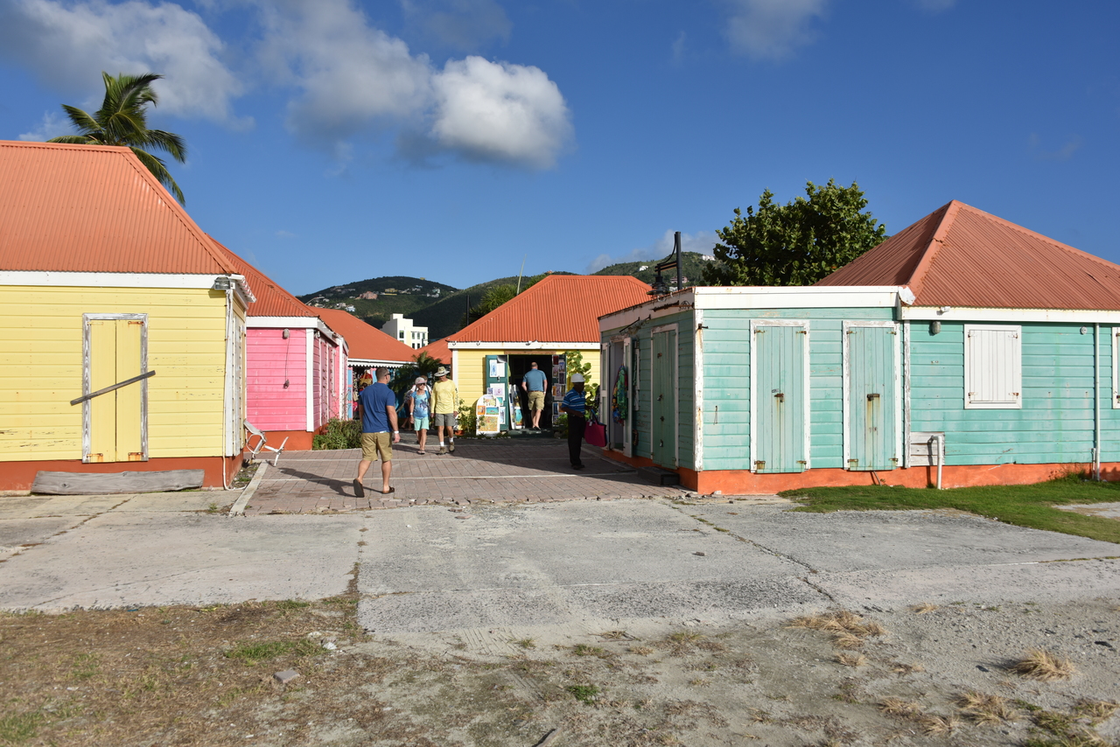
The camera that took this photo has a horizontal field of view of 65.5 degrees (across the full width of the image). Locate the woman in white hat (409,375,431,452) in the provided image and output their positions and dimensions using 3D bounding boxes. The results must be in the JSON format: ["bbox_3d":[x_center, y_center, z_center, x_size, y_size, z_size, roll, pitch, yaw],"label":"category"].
[{"bbox_3d":[-2.870,0.868,18.000,0.450,1.590,0.340,0,-1,-12],"label":"woman in white hat"}]

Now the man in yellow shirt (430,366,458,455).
[{"bbox_3d":[-2.360,0.768,17.900,0.580,1.810,0.400,0,-1,0],"label":"man in yellow shirt"}]

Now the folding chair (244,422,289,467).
[{"bbox_3d":[-5.330,1.270,15.800,0.700,0.830,0.600,0,-1,-10],"label":"folding chair"}]

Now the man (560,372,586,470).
[{"bbox_3d":[0.243,0.854,15.700,0.360,1.720,0.480,-1,-1,35],"label":"man"}]

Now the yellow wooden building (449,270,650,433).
[{"bbox_3d":[0.880,-0.625,27.200,9.000,4.800,6.600,0,-1,-9],"label":"yellow wooden building"}]

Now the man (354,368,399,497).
[{"bbox_3d":[-2.567,0.815,12.200,0.550,1.780,0.500,-1,-1,27],"label":"man"}]

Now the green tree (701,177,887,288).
[{"bbox_3d":[6.720,-1.900,25.000,5.600,7.200,5.400,0,-1,0],"label":"green tree"}]

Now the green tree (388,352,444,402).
[{"bbox_3d":[-4.130,0.510,25.000,1.700,2.200,1.700,0,-1,0],"label":"green tree"}]

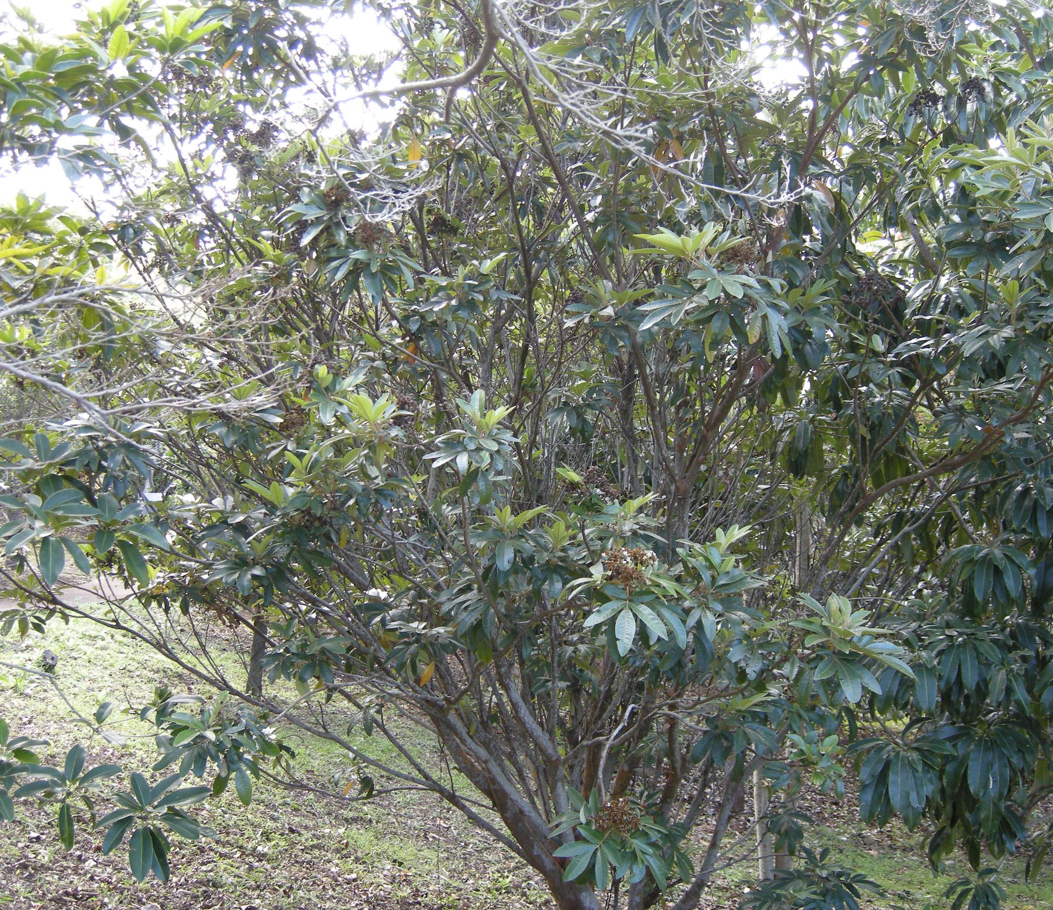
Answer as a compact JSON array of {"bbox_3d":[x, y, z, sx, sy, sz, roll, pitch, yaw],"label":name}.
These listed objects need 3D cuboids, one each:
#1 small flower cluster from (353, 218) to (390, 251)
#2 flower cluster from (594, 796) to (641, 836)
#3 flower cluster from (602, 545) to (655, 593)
[{"bbox_3d":[-0.512,-0.735,4.700,0.127,0.104,0.117,0,-2,0],"label":"small flower cluster"},{"bbox_3d":[0.282,1.119,4.400,0.146,0.120,0.134,0,-2,0],"label":"flower cluster"},{"bbox_3d":[0.293,0.322,4.050,0.156,0.128,0.144,0,-2,0],"label":"flower cluster"}]

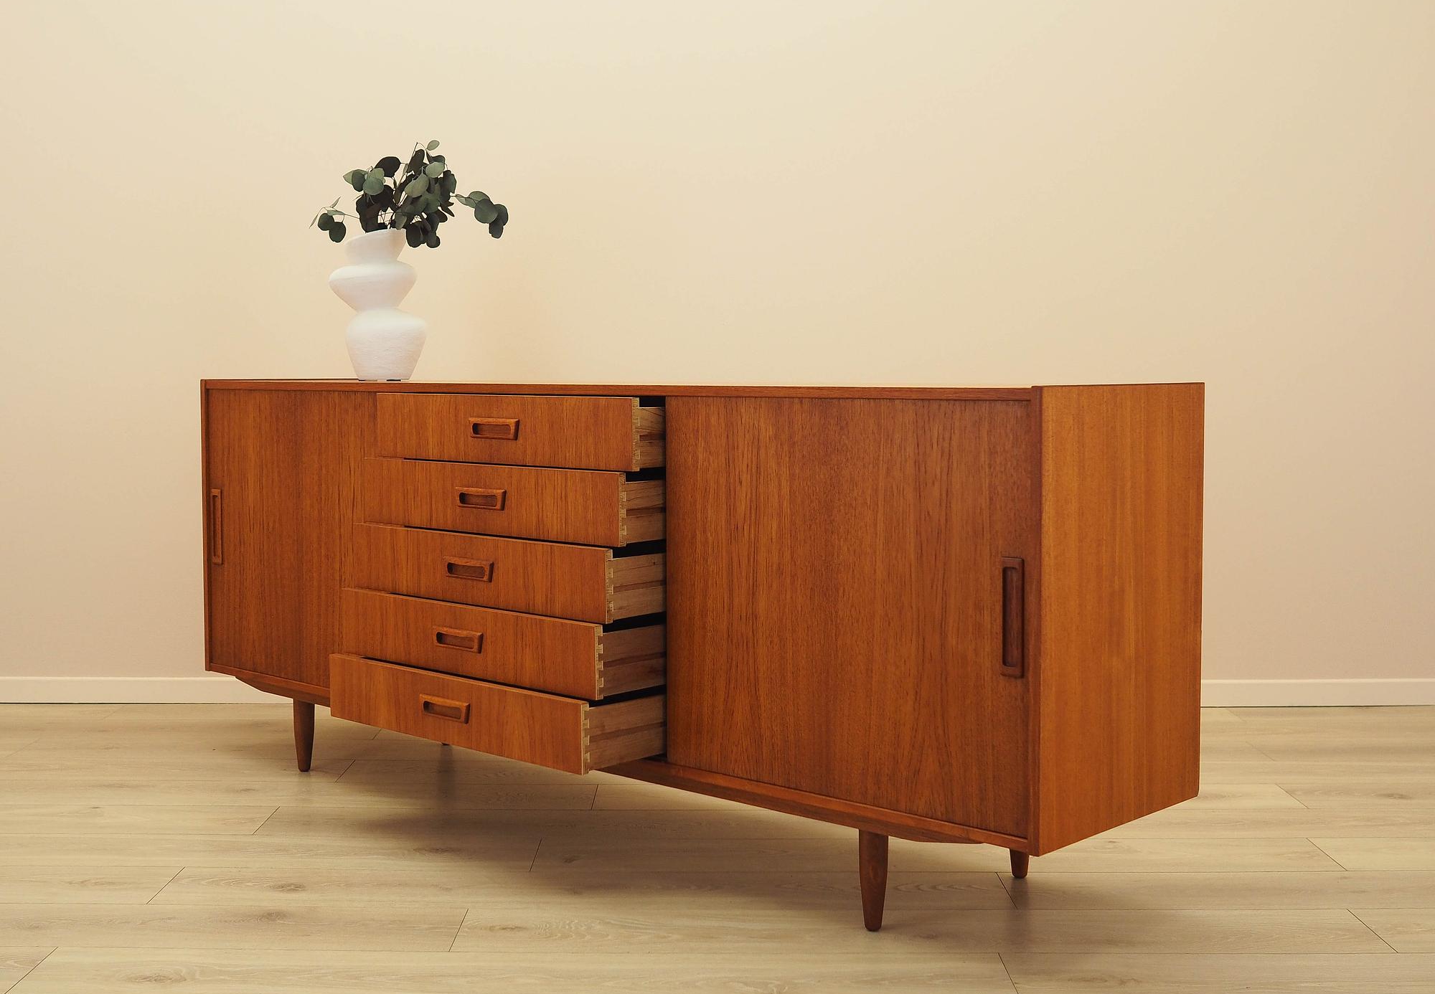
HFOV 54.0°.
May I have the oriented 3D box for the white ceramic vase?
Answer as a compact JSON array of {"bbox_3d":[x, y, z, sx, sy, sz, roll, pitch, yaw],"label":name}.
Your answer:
[{"bbox_3d":[-0.720,-0.408,2.988,0.198,0.322,0.190,0,4,0],"label":"white ceramic vase"}]

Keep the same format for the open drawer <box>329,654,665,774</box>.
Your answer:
[{"bbox_3d":[-0.333,0.349,2.511,0.672,0.111,0.400,4,5,41],"label":"open drawer"}]

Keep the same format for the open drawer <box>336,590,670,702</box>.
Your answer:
[{"bbox_3d":[-0.314,0.231,2.524,0.672,0.113,0.400,4,5,41],"label":"open drawer"}]

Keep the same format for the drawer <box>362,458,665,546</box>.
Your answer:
[{"bbox_3d":[-0.279,-0.005,2.547,0.672,0.117,0.400,4,5,41],"label":"drawer"}]

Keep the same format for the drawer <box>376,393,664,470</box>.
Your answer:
[{"bbox_3d":[-0.260,-0.123,2.561,0.672,0.117,0.400,4,5,41],"label":"drawer"}]

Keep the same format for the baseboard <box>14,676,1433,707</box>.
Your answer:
[{"bbox_3d":[0.000,0.506,3.652,3.800,0.073,0.015,0,4,0],"label":"baseboard"}]

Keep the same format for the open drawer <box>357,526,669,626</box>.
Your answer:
[{"bbox_3d":[-0.297,0.114,2.535,0.672,0.115,0.400,4,5,41],"label":"open drawer"}]

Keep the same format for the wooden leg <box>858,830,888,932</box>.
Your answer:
[{"bbox_3d":[0.233,0.572,2.094,0.044,0.145,0.044,0,4,0],"label":"wooden leg"}]

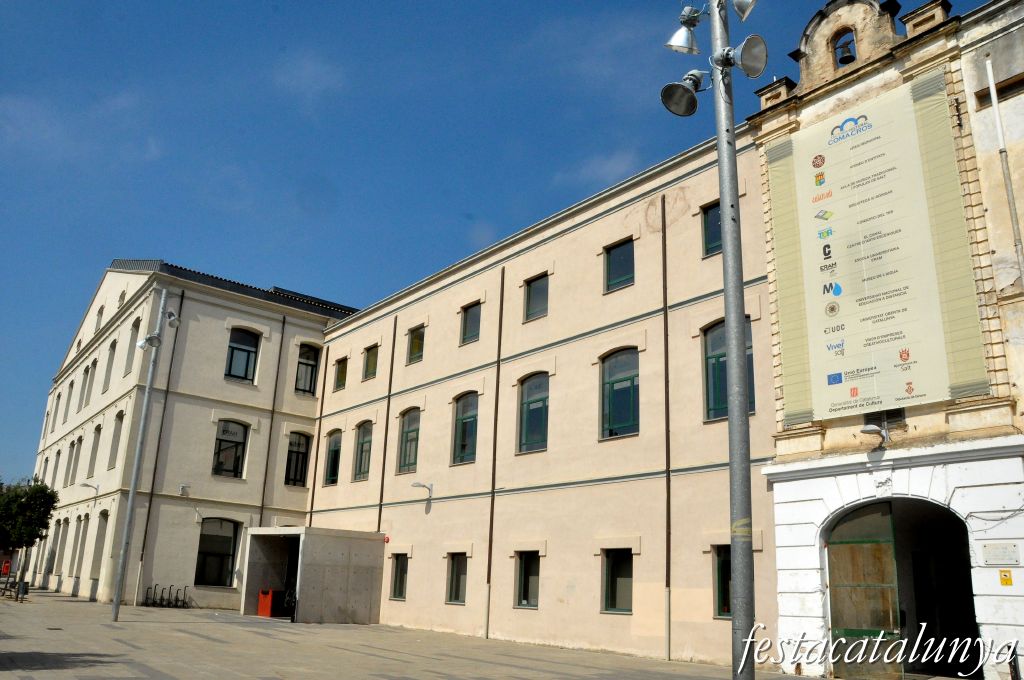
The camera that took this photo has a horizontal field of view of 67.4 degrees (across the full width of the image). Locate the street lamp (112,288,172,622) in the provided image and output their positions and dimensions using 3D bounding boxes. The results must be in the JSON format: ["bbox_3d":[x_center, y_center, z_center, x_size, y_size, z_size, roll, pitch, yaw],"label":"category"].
[{"bbox_3d":[-13.170,3.754,27.259,1.500,11.742,1.300,8,-17,-25],"label":"street lamp"}]

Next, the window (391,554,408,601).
[{"bbox_3d":[-4.151,8.914,28.807,0.220,1.657,1.161,14,-20,-36],"label":"window"}]

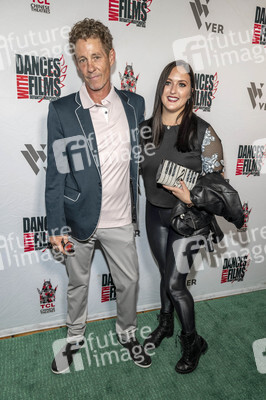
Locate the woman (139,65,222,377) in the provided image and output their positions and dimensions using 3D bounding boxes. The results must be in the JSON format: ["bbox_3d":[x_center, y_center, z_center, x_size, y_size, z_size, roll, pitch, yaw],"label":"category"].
[{"bbox_3d":[0.254,0.145,1.658,0.520,1.670,0.420,9,16,24],"label":"woman"}]

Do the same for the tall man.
[{"bbox_3d":[-0.133,0.061,1.599,0.620,1.830,0.400,-1,15,-12],"label":"tall man"}]

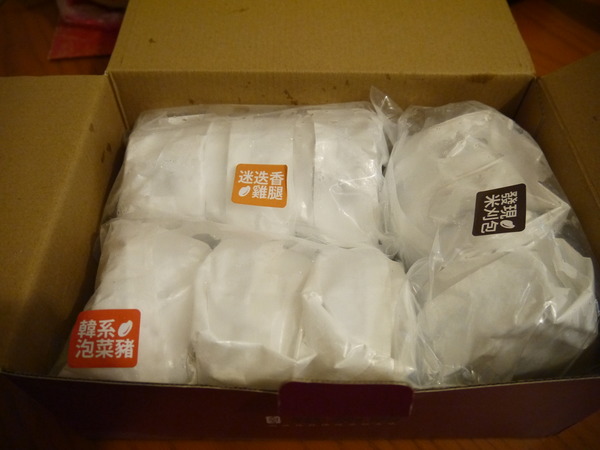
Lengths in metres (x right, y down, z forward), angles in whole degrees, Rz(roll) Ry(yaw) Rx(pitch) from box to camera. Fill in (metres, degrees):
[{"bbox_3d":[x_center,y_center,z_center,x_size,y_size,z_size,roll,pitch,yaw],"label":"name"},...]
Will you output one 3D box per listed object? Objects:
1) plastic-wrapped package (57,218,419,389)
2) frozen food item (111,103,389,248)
[{"bbox_3d":[-0.030,0.053,0.258,0.152,0.074,0.087,1,54,-1],"label":"plastic-wrapped package"},{"bbox_3d":[-0.028,-0.015,0.303,0.152,0.080,0.090,1,54,-1],"label":"frozen food item"}]

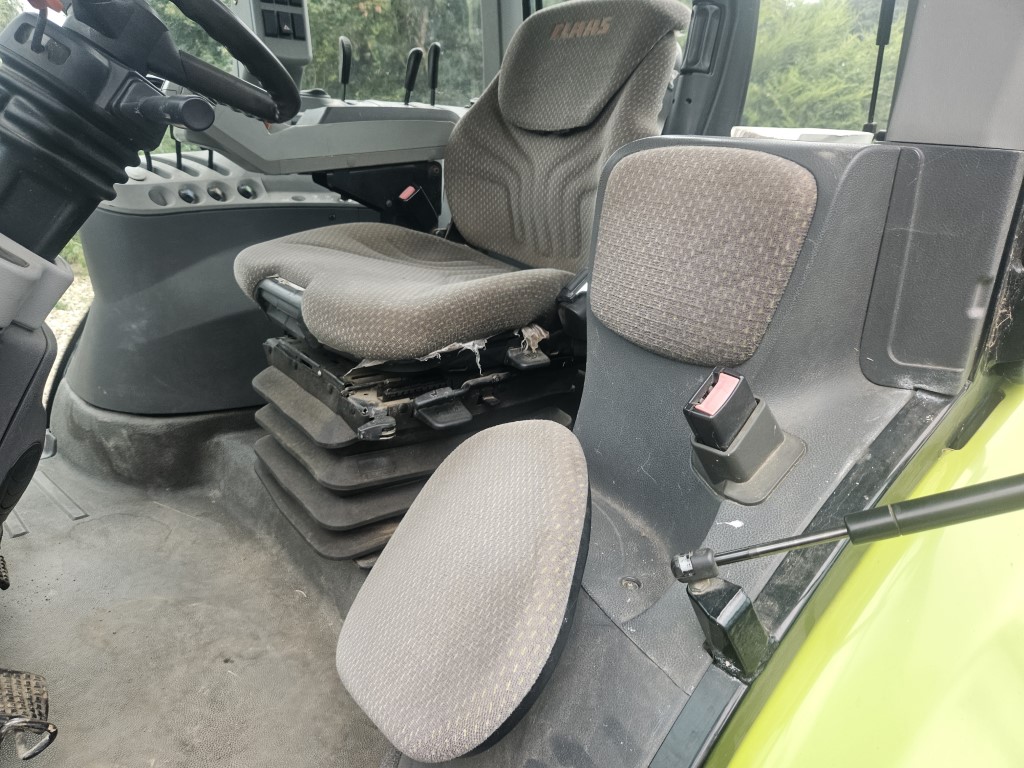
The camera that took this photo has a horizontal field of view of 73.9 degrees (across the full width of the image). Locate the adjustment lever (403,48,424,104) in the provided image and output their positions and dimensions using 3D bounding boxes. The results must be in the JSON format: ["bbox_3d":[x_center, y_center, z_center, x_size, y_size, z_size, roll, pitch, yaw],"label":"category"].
[{"bbox_3d":[-0.240,-0.746,1.650,0.023,0.130,0.024,21,14,37],"label":"adjustment lever"}]

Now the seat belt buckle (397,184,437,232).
[{"bbox_3d":[-0.202,-0.381,1.456,0.027,0.080,0.048,36,78,33],"label":"seat belt buckle"}]

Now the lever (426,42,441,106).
[{"bbox_3d":[-0.192,-0.760,1.670,0.023,0.138,0.024,21,25,37],"label":"lever"}]

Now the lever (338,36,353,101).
[{"bbox_3d":[-0.385,-0.728,1.570,0.023,0.130,0.024,21,23,37],"label":"lever"}]

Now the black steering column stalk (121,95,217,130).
[{"bbox_3d":[-0.354,-0.276,0.691,0.132,0.032,0.032,17,30,33],"label":"black steering column stalk"}]

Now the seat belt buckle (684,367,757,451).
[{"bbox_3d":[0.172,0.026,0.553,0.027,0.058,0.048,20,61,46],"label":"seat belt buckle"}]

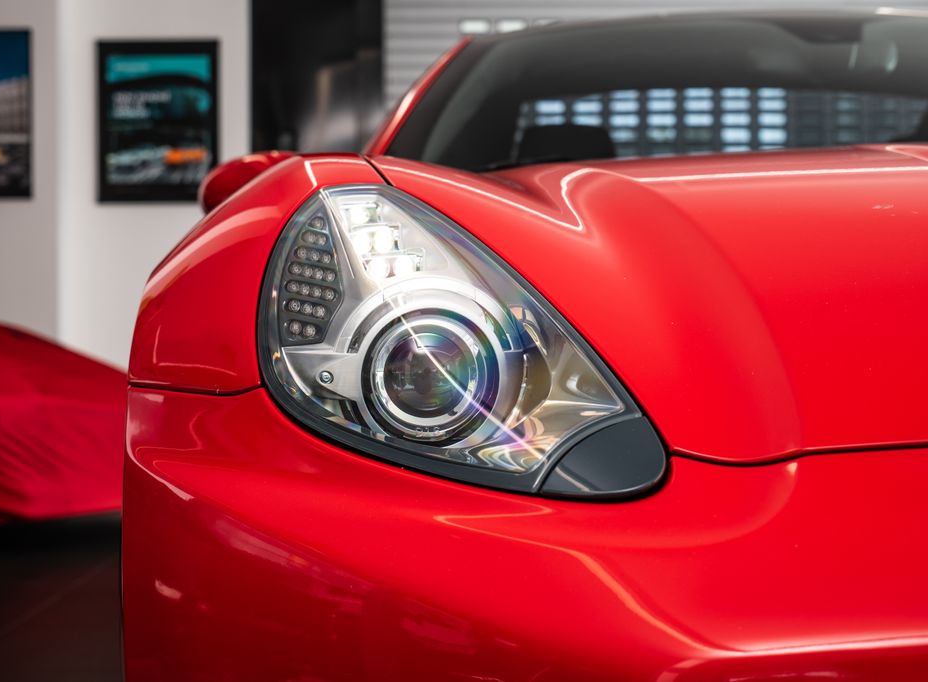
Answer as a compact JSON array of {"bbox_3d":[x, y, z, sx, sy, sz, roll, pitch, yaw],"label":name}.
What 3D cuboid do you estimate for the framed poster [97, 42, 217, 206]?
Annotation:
[{"bbox_3d":[-1.452,-1.042,8.115,0.579,0.771,0.030,0,0,2],"label":"framed poster"}]

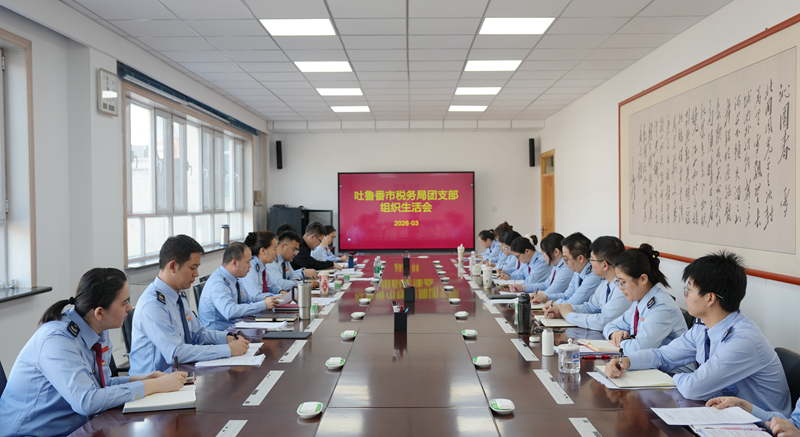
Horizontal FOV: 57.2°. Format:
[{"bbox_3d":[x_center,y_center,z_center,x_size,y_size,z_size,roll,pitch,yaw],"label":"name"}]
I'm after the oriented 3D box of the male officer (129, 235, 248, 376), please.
[{"bbox_3d":[-0.999,0.740,3.411,0.660,1.320,0.530,0,1,3],"label":"male officer"}]

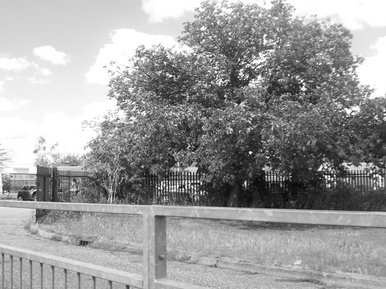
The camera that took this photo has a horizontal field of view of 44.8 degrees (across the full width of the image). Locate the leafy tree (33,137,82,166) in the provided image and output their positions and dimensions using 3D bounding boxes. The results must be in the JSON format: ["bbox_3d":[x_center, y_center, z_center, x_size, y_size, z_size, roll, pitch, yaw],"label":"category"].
[{"bbox_3d":[-13.000,2.350,45.000,5.000,6.200,4.700,0,-5,0],"label":"leafy tree"}]

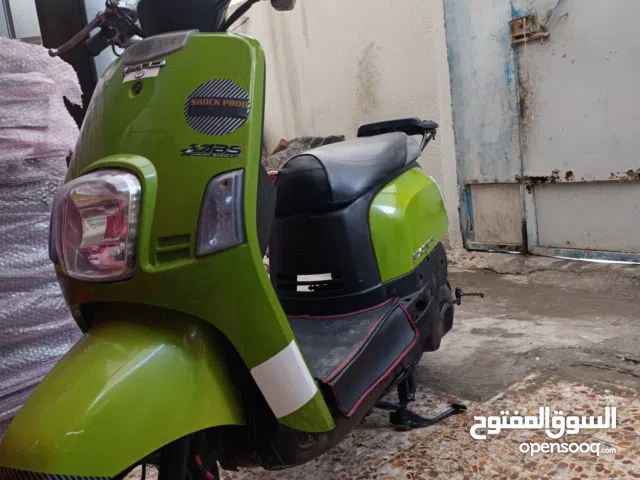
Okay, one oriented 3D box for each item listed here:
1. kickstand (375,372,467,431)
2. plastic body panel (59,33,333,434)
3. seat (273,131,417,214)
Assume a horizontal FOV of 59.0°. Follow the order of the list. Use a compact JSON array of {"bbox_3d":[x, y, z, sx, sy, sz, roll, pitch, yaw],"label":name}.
[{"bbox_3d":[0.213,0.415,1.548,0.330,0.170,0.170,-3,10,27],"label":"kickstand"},{"bbox_3d":[-0.236,0.061,0.957,0.380,0.710,0.350,-3,10,27],"label":"plastic body panel"},{"bbox_3d":[0.074,-0.200,1.583,0.250,0.190,0.700,-3,10,27],"label":"seat"}]

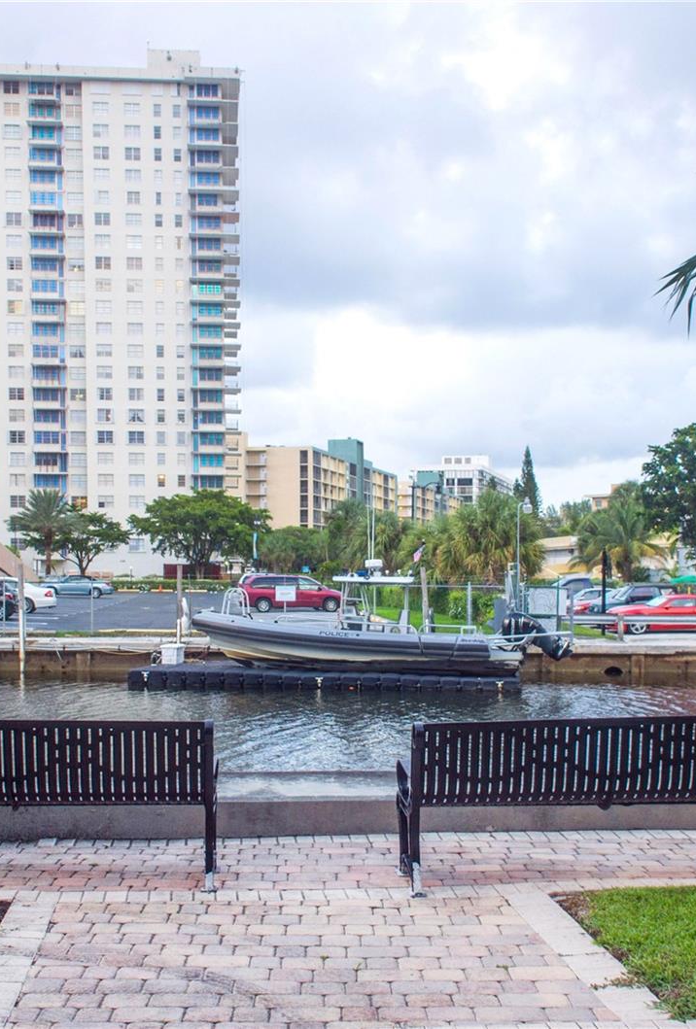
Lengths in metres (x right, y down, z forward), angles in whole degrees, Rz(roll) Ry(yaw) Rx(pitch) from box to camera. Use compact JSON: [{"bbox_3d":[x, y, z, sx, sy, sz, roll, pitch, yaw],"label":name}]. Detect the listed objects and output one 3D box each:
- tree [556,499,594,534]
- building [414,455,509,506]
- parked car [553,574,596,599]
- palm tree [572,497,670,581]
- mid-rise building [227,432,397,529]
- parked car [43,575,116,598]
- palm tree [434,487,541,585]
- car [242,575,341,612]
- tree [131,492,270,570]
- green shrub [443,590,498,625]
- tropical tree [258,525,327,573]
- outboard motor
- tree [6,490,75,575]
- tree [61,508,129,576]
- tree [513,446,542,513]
[{"bbox_3d":[26.284,3.243,135.000,5.200,10.000,5.200,0,-2,0],"label":"tree"},{"bbox_3d":[40.000,2.500,410.000,24.000,38.000,52.000,0,-2,13],"label":"building"},{"bbox_3d":[11.020,3.861,56.000,4.900,1.800,1.900,0,-2,-3],"label":"parked car"},{"bbox_3d":[14.765,2.022,63.000,5.262,6.019,5.000,0,-2,0],"label":"palm tree"},{"bbox_3d":[-5.000,-1.000,240.000,18.000,26.000,61.000,-1,-2,17],"label":"mid-rise building"},{"bbox_3d":[-16.837,4.513,72.000,4.850,1.400,1.800,0,-2,3],"label":"parked car"},{"bbox_3d":[7.024,1.729,58.000,5.268,6.003,5.268,0,-2,0],"label":"palm tree"},{"bbox_3d":[-2.500,3.500,53.000,4.950,1.740,1.930,1,-2,-13],"label":"car"},{"bbox_3d":[-12.377,2.103,96.000,11.425,8.218,10.000,0,-2,0],"label":"tree"},{"bbox_3d":[4.760,3.620,45.200,2.100,1.350,1.700,0,-2,0],"label":"green shrub"},{"bbox_3d":[-4.200,2.850,87.000,5.200,4.300,4.800,0,-2,0],"label":"tropical tree"},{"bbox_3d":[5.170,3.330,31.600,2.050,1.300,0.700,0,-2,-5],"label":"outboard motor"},{"bbox_3d":[-27.800,1.700,105.000,6.000,7.700,5.900,0,-2,0],"label":"tree"},{"bbox_3d":[-21.382,2.909,98.000,6.241,6.638,6.241,0,-2,0],"label":"tree"},{"bbox_3d":[23.254,0.157,150.000,4.600,17.900,4.600,0,-2,0],"label":"tree"}]

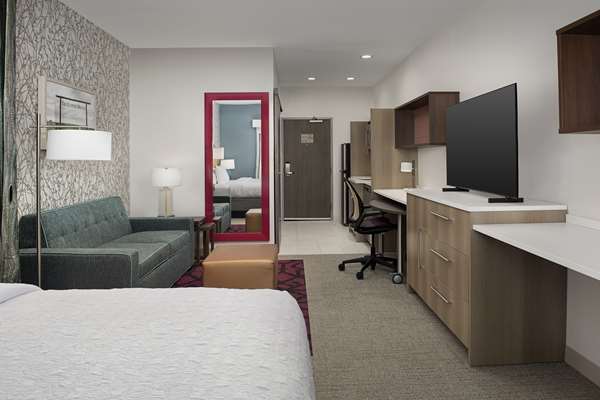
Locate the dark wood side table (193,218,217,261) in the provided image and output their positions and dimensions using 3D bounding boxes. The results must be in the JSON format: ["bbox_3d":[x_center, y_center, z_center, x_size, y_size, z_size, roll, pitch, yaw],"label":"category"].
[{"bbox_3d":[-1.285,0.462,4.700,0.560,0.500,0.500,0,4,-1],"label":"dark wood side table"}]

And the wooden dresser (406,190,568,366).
[{"bbox_3d":[1.249,0.422,2.965,0.550,0.900,1.330,0,4,-1],"label":"wooden dresser"}]

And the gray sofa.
[{"bbox_3d":[-1.512,0.433,3.455,0.770,0.820,1.650,0,4,-1],"label":"gray sofa"}]

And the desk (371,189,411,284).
[{"bbox_3d":[1.200,0.341,4.375,0.600,0.770,1.450,0,4,-1],"label":"desk"}]

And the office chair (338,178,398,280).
[{"bbox_3d":[0.752,0.258,4.200,0.640,0.980,0.640,0,4,-1],"label":"office chair"}]

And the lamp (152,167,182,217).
[{"bbox_3d":[-1.575,-0.091,4.750,0.360,0.600,0.360,0,4,-1],"label":"lamp"}]

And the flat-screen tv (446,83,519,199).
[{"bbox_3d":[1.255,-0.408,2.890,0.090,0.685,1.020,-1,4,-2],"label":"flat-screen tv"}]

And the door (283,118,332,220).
[{"bbox_3d":[0.140,-0.618,7.820,0.975,1.990,0.080,0,4,-1],"label":"door"}]

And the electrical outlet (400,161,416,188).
[{"bbox_3d":[1.341,-0.303,5.030,0.200,0.360,0.120,0,4,-1],"label":"electrical outlet"}]

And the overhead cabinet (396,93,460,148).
[{"bbox_3d":[1.367,-0.846,4.460,0.283,0.497,1.320,0,4,-1],"label":"overhead cabinet"}]

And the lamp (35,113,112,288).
[{"bbox_3d":[-1.393,0.215,2.415,0.520,1.470,0.390,0,4,-1],"label":"lamp"}]

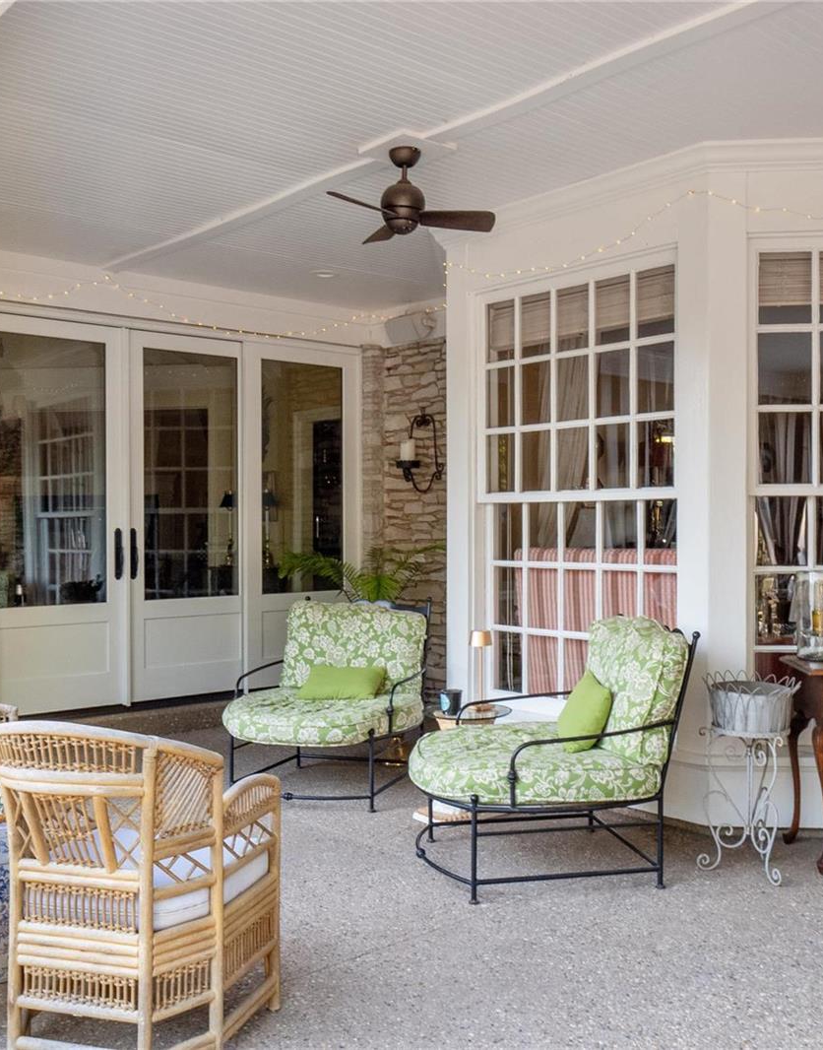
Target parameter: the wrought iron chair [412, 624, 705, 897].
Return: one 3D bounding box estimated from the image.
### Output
[{"bbox_3d":[0.495,0.832,4.060,0.960,0.930,0.810,0,0,-12],"label":"wrought iron chair"}]

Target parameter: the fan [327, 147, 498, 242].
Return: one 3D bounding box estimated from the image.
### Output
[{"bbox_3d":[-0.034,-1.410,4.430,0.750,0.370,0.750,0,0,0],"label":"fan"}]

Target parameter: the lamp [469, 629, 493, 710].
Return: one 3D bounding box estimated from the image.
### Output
[{"bbox_3d":[0.318,0.665,4.830,0.108,0.368,0.108,0,0,0],"label":"lamp"}]

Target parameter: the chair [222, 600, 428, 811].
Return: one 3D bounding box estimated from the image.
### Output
[{"bbox_3d":[-0.400,0.835,5.230,0.810,0.930,0.960,0,0,20],"label":"chair"}]

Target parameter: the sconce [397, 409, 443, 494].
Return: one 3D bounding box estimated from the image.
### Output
[{"bbox_3d":[0.002,-0.513,7.435,0.220,0.580,0.350,0,0,-41],"label":"sconce"}]

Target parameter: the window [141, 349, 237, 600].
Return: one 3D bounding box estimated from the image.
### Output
[{"bbox_3d":[-1.466,-0.334,7.020,0.720,1.660,0.060,0,0,-41],"label":"window"}]

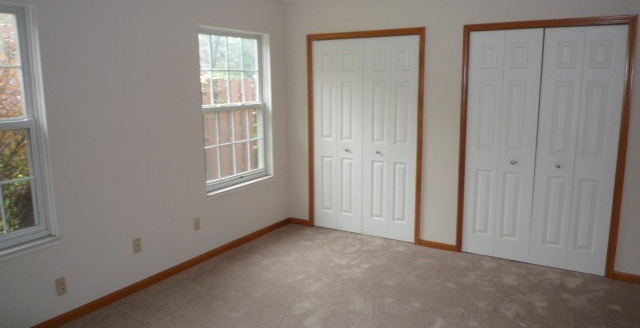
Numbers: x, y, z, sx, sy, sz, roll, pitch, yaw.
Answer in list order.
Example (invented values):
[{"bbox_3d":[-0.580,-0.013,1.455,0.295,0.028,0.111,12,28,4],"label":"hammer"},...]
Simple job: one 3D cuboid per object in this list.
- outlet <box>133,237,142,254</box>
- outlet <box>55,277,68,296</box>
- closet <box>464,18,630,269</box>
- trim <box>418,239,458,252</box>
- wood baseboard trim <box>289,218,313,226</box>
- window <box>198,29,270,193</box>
[{"bbox_3d":[-1.436,0.642,3.636,0.012,0.115,0.070,5,12,32],"label":"outlet"},{"bbox_3d":[-1.758,0.831,3.142,0.012,0.117,0.070,5,12,32],"label":"outlet"},{"bbox_3d":[1.840,-0.112,3.932,1.171,2.013,0.090,5,12,32],"label":"closet"},{"bbox_3d":[1.155,0.792,4.503,0.370,0.065,0.018,5,12,32],"label":"trim"},{"bbox_3d":[-0.224,0.663,5.354,0.260,0.065,0.018,5,12,32],"label":"wood baseboard trim"},{"bbox_3d":[-0.801,-0.530,4.537,0.100,1.490,0.970,5,12,32],"label":"window"}]

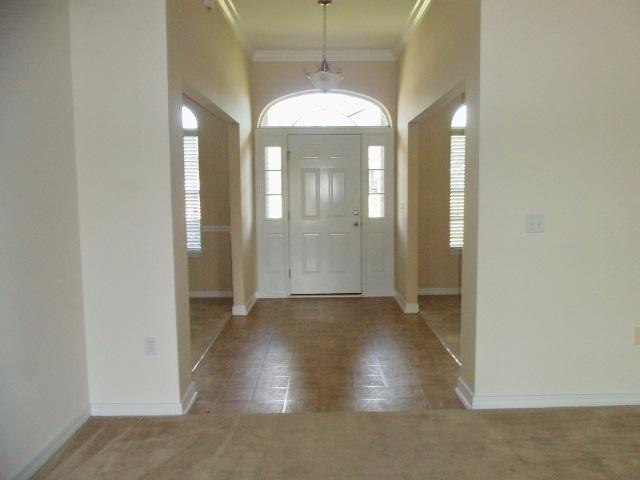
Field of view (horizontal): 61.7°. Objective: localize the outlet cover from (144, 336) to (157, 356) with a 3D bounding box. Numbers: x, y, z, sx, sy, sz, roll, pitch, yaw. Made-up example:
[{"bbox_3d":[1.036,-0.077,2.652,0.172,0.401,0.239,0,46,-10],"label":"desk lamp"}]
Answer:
[{"bbox_3d":[-1.026,0.648,3.261,0.074,0.118,0.012,-1,5,0],"label":"outlet cover"}]

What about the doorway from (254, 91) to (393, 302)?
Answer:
[{"bbox_3d":[0.059,-0.573,6.846,1.755,2.620,0.160,-1,5,0],"label":"doorway"}]

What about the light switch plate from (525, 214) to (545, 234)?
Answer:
[{"bbox_3d":[1.272,-0.096,3.184,0.116,0.116,0.012,-1,5,0],"label":"light switch plate"}]

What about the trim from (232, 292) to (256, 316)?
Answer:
[{"bbox_3d":[-0.891,0.750,6.407,0.160,0.092,0.953,-1,5,0],"label":"trim"}]

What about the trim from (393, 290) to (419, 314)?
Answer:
[{"bbox_3d":[1.016,0.720,6.395,0.155,0.092,0.953,-1,5,0],"label":"trim"}]

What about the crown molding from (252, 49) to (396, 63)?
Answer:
[{"bbox_3d":[0.043,-2.259,6.589,1.790,0.125,0.100,-1,5,0],"label":"crown molding"}]

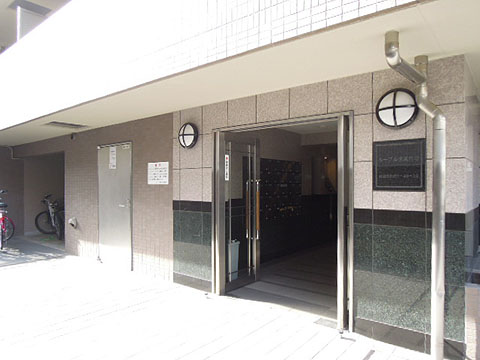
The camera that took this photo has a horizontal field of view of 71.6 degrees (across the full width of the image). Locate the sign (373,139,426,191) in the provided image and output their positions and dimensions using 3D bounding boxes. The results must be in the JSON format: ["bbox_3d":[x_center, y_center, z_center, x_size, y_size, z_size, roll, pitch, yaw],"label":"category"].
[{"bbox_3d":[1.271,-0.113,2.667,0.400,0.400,0.030,0,-1,38],"label":"sign"}]

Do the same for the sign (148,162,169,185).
[{"bbox_3d":[-1.114,-0.089,4.531,0.450,0.297,0.020,0,-1,38],"label":"sign"}]

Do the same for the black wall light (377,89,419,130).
[{"bbox_3d":[1.245,-0.560,2.646,0.310,0.310,0.100,0,-1,38],"label":"black wall light"}]

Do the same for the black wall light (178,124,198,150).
[{"bbox_3d":[-0.651,-0.542,4.123,0.310,0.310,0.100,0,-1,38],"label":"black wall light"}]

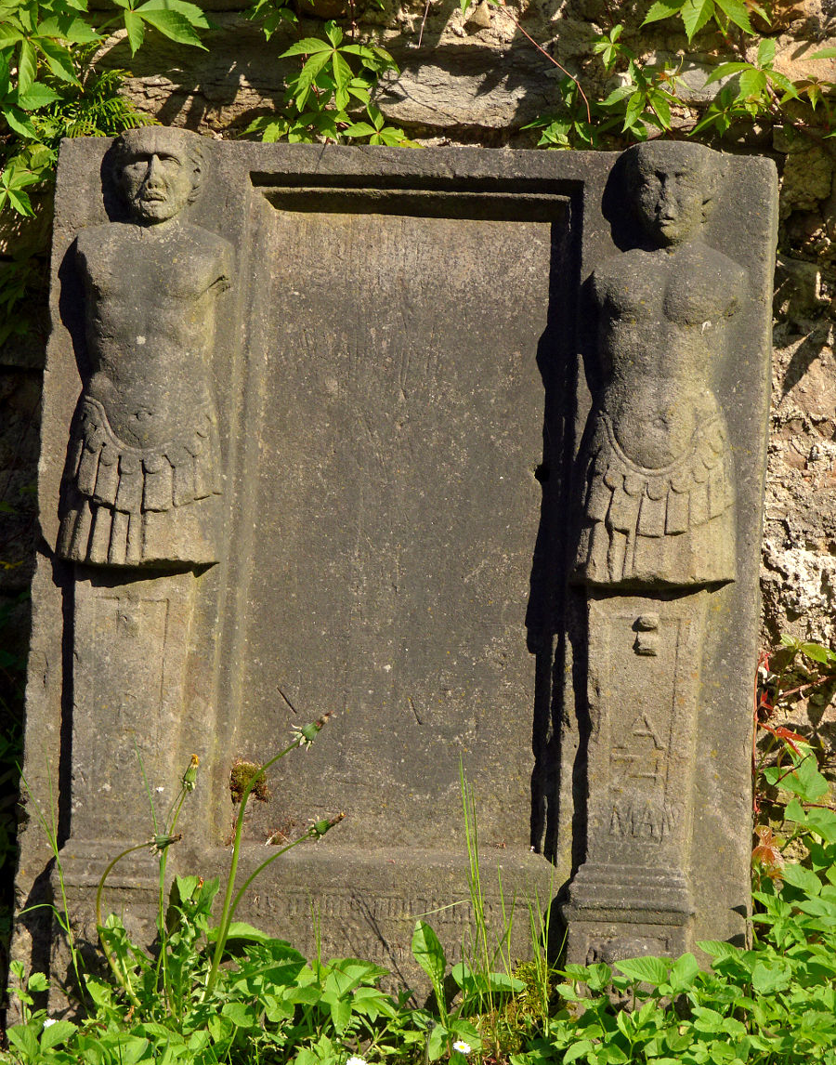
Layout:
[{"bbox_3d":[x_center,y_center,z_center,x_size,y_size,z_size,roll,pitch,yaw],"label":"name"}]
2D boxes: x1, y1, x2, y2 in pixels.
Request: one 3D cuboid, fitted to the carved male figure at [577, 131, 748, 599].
[{"bbox_3d":[0.282,-0.196,9.600,0.188,0.520,0.095,1,-8,8],"label":"carved male figure"}]

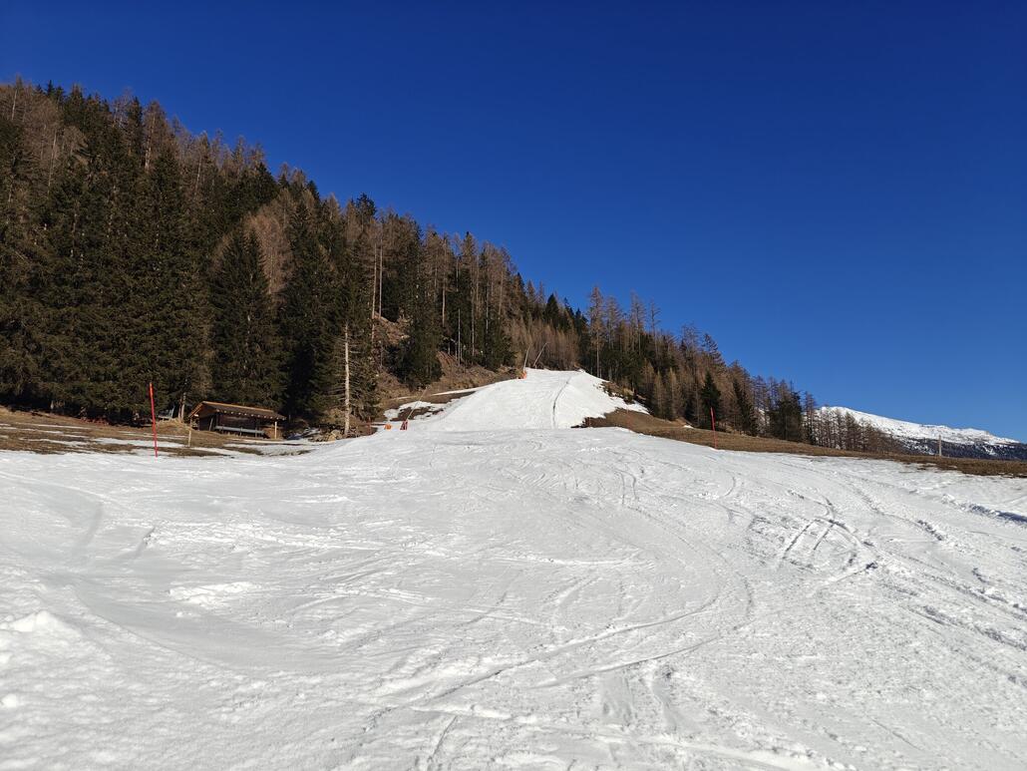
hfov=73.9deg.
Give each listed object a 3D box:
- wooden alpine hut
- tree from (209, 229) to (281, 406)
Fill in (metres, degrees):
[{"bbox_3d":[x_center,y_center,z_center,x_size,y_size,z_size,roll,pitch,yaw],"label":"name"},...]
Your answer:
[{"bbox_3d":[-31.849,4.305,79.243,5.904,3.719,8.772,-9,-14,37],"label":"wooden alpine hut"},{"bbox_3d":[-35.132,-8.106,90.538,9.200,26.700,9.200,-1,-11,0],"label":"tree"}]

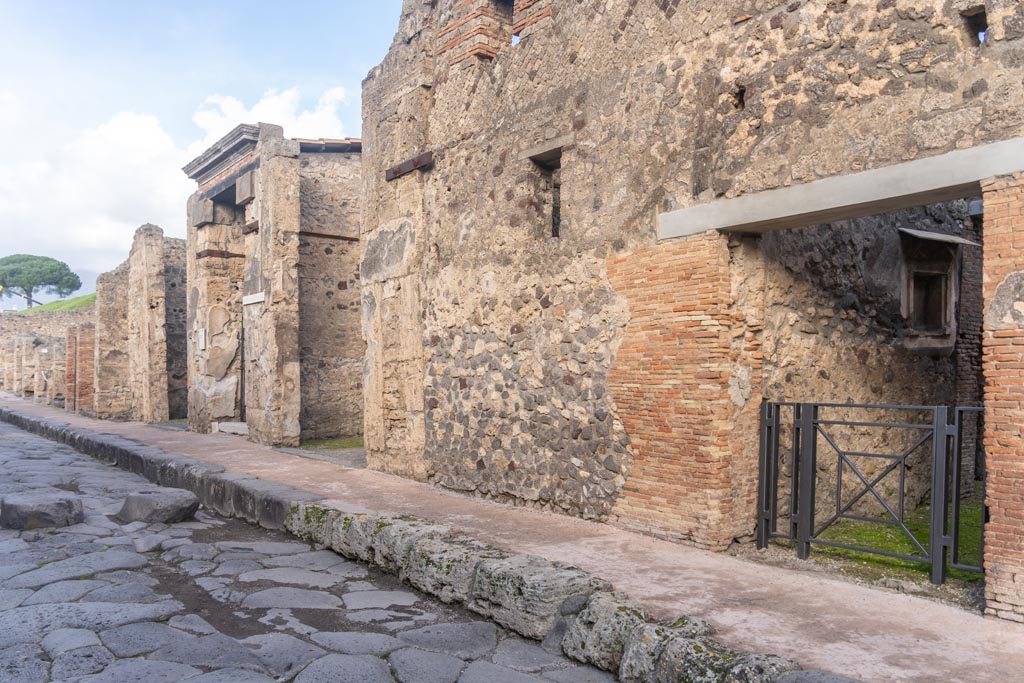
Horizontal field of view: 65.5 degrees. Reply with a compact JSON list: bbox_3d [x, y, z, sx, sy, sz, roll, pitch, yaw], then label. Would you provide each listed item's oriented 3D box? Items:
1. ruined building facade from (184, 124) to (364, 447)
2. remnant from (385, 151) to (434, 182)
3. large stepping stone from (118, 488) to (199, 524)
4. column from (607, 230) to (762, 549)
[{"bbox_3d":[-4.946,-0.921,16.793,2.400,5.742,5.520,1,-2,-37],"label":"ruined building facade"},{"bbox_3d":[-1.295,-2.200,10.072,0.100,0.136,1.147,1,-2,-37],"label":"remnant"},{"bbox_3d":[-4.236,1.966,9.576,0.649,0.270,1.131,1,-2,-37],"label":"large stepping stone"},{"bbox_3d":[1.429,0.388,6.763,0.425,2.452,1.333,1,-2,-37],"label":"column"}]

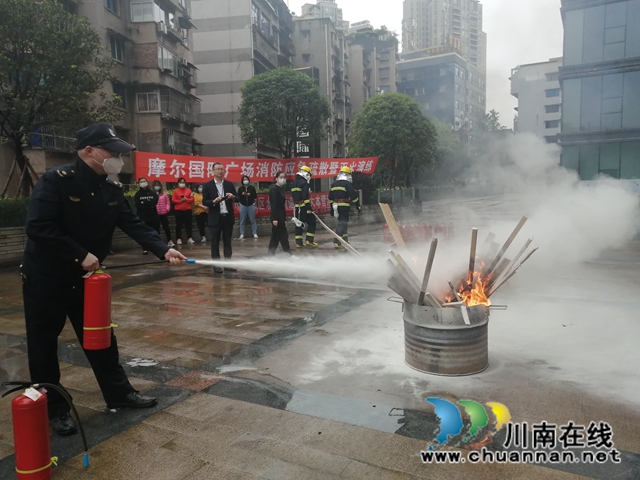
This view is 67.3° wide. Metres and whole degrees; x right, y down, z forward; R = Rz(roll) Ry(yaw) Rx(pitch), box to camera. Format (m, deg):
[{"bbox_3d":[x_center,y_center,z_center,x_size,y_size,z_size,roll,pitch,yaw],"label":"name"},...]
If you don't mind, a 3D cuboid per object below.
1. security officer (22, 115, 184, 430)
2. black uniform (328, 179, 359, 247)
[{"bbox_3d":[-1.228,0.186,2.782,0.760,1.710,0.620,1,7,27],"label":"security officer"},{"bbox_3d":[0.490,-0.609,10.250,0.620,1.390,0.440,2,7,30],"label":"black uniform"}]

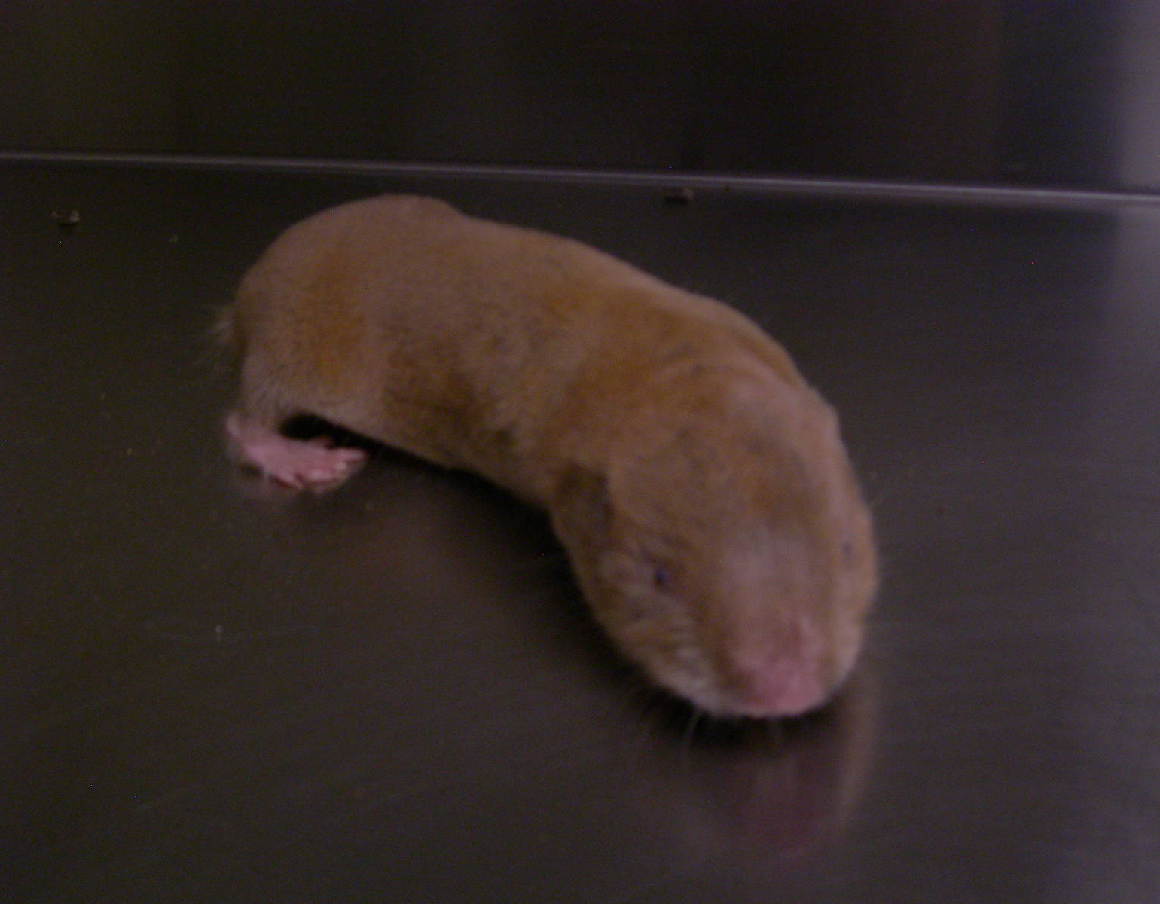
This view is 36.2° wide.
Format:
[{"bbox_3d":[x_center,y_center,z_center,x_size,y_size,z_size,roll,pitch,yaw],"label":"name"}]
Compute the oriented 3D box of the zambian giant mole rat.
[{"bbox_3d":[-0.006,-0.008,0.241,0.053,0.037,0.117,-20,36,-32],"label":"zambian giant mole rat"}]

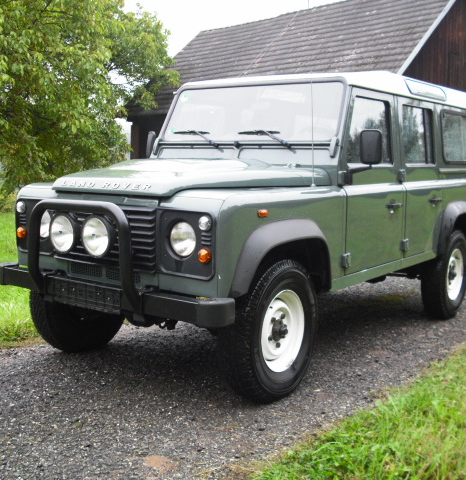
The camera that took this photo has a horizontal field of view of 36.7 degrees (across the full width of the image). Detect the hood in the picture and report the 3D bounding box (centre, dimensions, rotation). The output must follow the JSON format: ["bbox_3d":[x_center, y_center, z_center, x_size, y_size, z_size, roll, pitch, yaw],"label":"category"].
[{"bbox_3d":[-0.344,-0.386,4.157,1.420,0.200,1.170,6,7,35],"label":"hood"}]

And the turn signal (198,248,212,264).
[{"bbox_3d":[-0.135,0.077,3.353,0.070,0.070,0.045,6,7,35],"label":"turn signal"}]

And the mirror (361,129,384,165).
[{"bbox_3d":[0.837,-0.565,4.256,0.140,0.215,0.060,3,6,13],"label":"mirror"}]

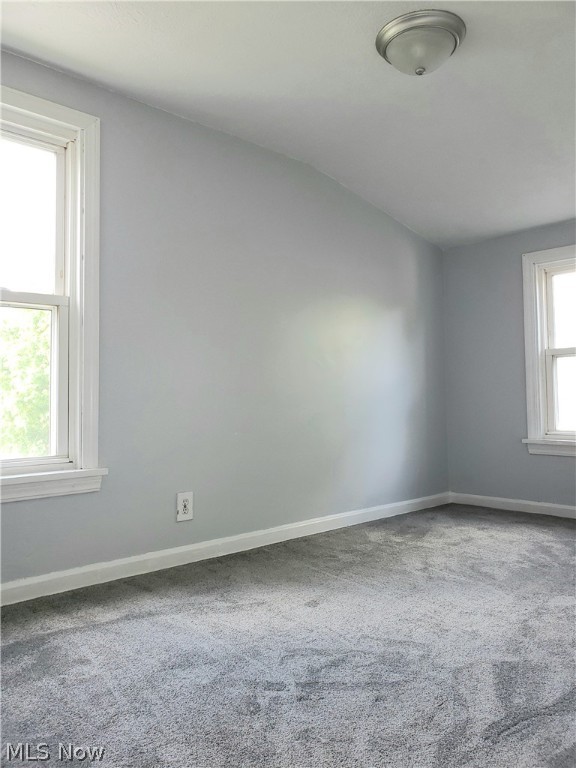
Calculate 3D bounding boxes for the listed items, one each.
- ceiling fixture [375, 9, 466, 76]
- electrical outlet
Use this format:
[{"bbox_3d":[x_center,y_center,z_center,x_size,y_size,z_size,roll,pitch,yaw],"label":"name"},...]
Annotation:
[{"bbox_3d":[0.500,-1.232,2.172,0.330,0.138,0.330,-1,-2,0],"label":"ceiling fixture"},{"bbox_3d":[-0.476,0.573,2.689,0.082,0.126,0.010,1,-3,-43],"label":"electrical outlet"}]

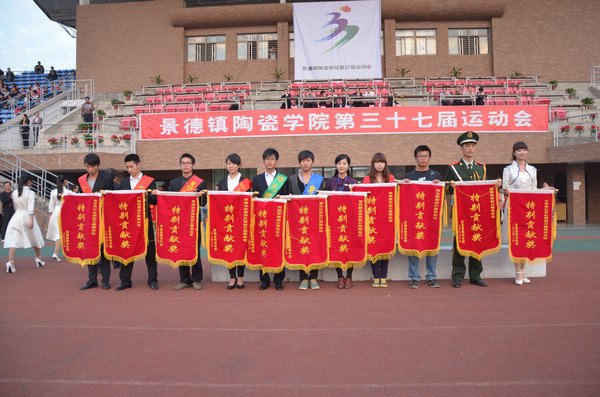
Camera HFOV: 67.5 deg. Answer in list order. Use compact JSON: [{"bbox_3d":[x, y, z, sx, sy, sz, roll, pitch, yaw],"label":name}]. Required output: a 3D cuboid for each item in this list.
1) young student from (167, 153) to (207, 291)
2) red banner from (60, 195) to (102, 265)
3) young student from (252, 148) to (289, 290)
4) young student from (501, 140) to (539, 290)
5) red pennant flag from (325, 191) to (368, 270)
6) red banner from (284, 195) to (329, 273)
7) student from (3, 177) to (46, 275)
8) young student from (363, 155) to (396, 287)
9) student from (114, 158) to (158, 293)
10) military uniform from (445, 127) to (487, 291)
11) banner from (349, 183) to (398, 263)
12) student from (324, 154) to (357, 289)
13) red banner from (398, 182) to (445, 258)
[{"bbox_3d":[-1.421,0.281,5.670,0.520,1.692,0.360,-1,-2,0],"label":"young student"},{"bbox_3d":[-2.601,0.379,5.320,0.520,0.865,0.100,-1,-3,0],"label":"red banner"},{"bbox_3d":[-0.365,0.245,5.560,0.500,1.728,0.360,-1,-2,0],"label":"young student"},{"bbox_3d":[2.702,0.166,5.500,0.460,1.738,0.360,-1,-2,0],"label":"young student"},{"bbox_3d":[0.522,0.370,5.150,0.528,0.912,0.060,-1,-2,0],"label":"red pennant flag"},{"bbox_3d":[0.076,0.416,5.220,0.512,0.890,0.060,-1,-2,0],"label":"red banner"},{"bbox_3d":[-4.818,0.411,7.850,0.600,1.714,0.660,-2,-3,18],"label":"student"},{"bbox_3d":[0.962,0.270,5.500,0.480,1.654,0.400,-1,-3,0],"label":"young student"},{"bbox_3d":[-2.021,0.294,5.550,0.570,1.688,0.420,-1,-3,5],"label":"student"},{"bbox_3d":[2.037,0.116,5.460,0.520,1.874,0.360,-1,-2,0],"label":"military uniform"},{"bbox_3d":[0.865,0.281,5.250,0.550,0.924,0.060,-1,-2,0],"label":"banner"},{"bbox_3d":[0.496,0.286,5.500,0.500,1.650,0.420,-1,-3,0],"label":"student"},{"bbox_3d":[1.418,0.260,5.240,0.540,0.893,0.100,-1,-3,0],"label":"red banner"}]

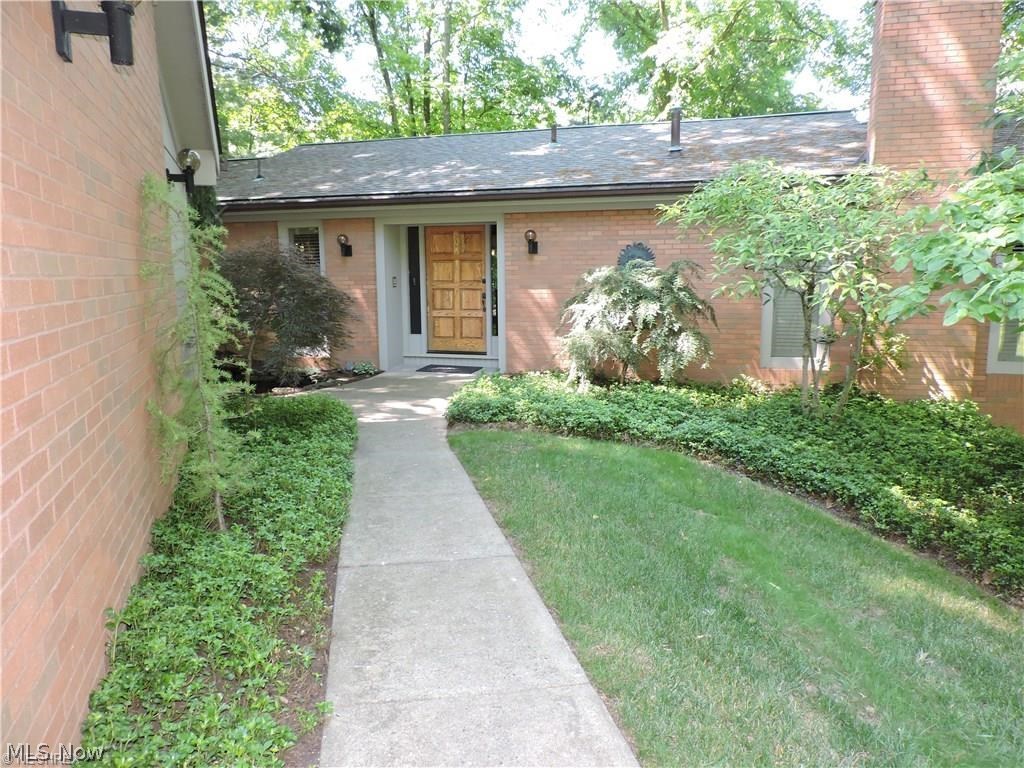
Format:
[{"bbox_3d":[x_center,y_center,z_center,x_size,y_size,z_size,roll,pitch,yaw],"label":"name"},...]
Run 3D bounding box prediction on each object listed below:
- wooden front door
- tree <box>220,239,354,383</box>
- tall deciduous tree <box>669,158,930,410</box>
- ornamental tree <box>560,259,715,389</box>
[{"bbox_3d":[-0.896,-1.493,11.377,1.007,2.037,0.060,2,9,14],"label":"wooden front door"},{"bbox_3d":[-3.383,-1.083,10.376,2.105,2.042,1.800,2,9,14],"label":"tree"},{"bbox_3d":[3.192,-1.066,8.158,3.054,2.899,2.700,2,9,14],"label":"tall deciduous tree"},{"bbox_3d":[1.614,-0.777,9.276,2.012,1.700,1.650,2,9,14],"label":"ornamental tree"}]

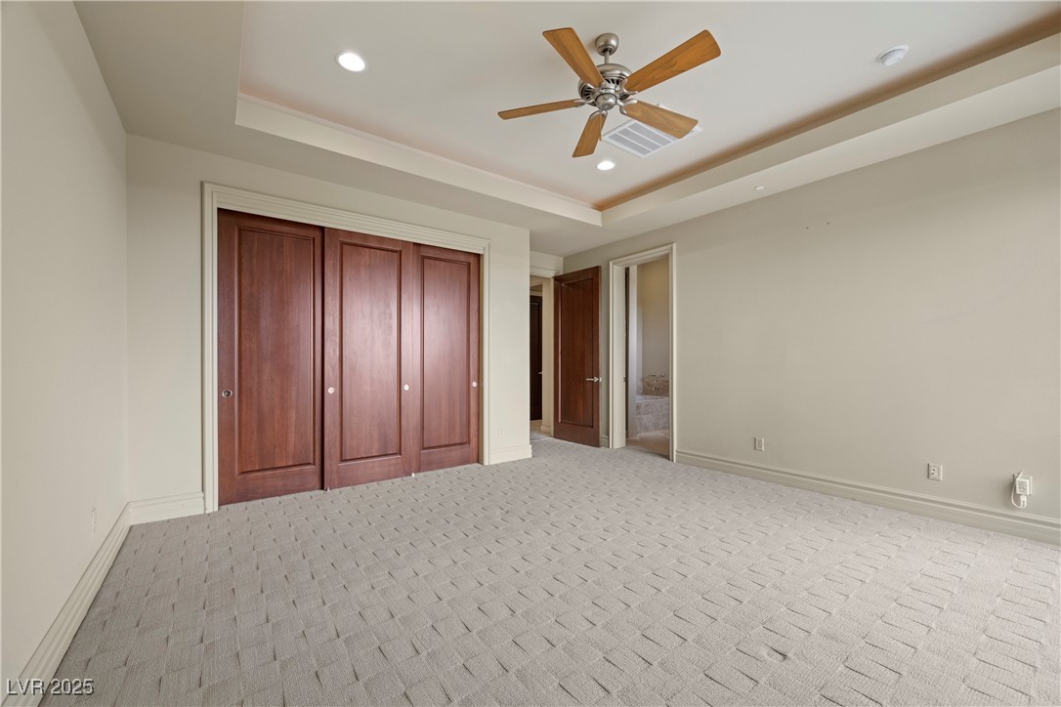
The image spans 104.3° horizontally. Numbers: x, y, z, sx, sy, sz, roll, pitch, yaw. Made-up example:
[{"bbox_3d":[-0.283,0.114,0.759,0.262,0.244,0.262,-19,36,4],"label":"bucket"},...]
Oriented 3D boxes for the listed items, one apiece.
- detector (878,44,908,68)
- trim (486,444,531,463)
[{"bbox_3d":[2.275,-1.860,2.592,0.147,0.047,0.147,1,-1,-37],"label":"detector"},{"bbox_3d":[-0.220,1.152,4.725,0.590,0.165,0.022,1,-1,-37],"label":"trim"}]

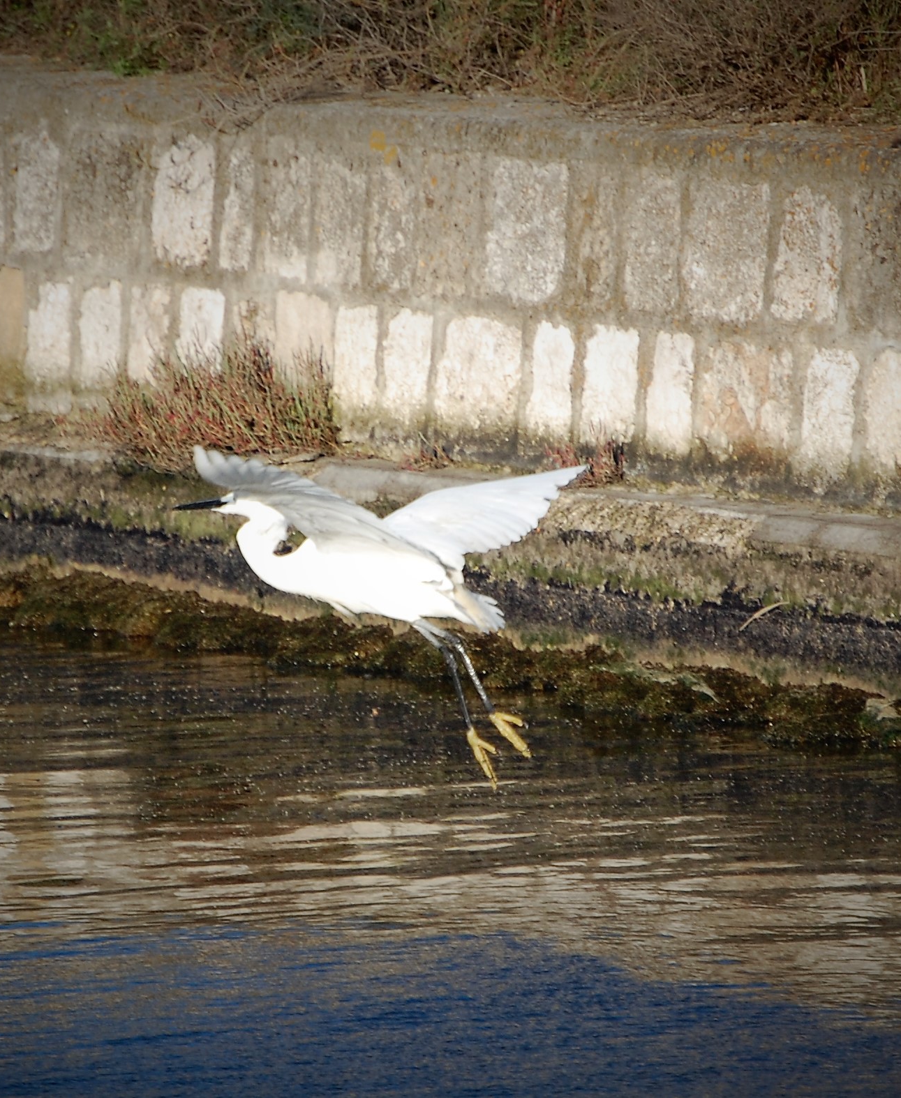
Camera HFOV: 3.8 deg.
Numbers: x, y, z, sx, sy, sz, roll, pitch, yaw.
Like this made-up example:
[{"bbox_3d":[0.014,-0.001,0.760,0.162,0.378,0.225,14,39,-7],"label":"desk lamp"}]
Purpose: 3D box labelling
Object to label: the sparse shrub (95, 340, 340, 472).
[{"bbox_3d":[-0.364,-0.222,21.415,0.280,0.199,0.503,-6,7,-31],"label":"sparse shrub"}]

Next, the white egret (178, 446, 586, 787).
[{"bbox_3d":[-0.139,0.060,17.400,0.510,0.465,0.830,1,7,33],"label":"white egret"}]

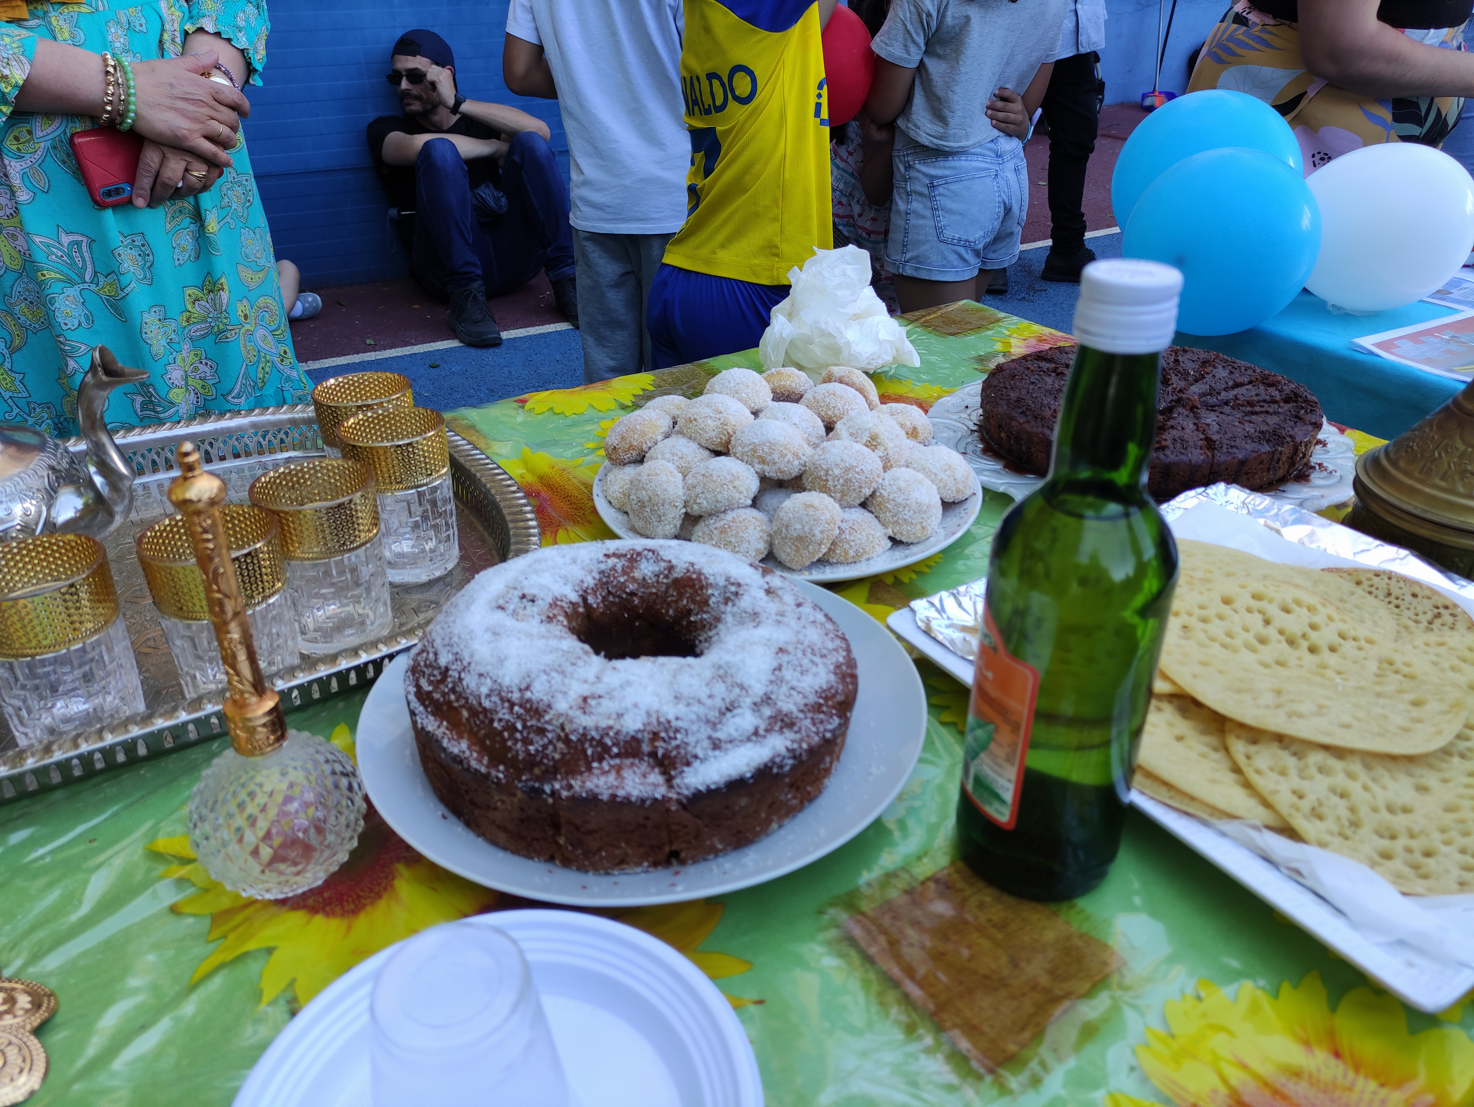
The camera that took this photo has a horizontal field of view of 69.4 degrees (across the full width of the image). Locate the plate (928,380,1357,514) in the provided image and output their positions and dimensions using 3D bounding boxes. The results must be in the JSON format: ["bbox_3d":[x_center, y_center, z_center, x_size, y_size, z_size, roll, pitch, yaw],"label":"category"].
[{"bbox_3d":[0.292,-0.078,0.785,0.302,0.021,0.302,-1,29,0],"label":"plate"}]

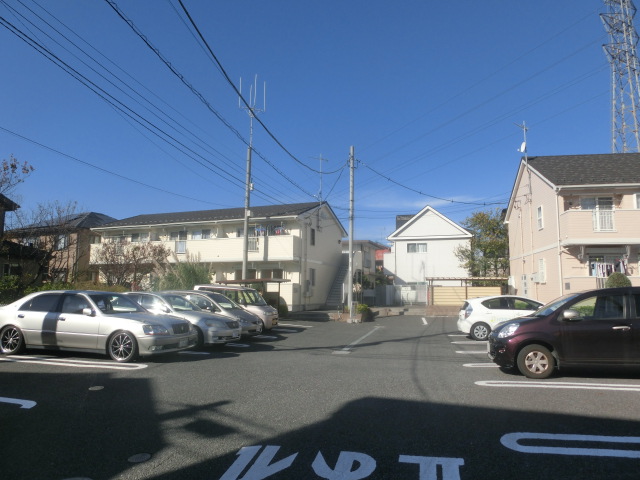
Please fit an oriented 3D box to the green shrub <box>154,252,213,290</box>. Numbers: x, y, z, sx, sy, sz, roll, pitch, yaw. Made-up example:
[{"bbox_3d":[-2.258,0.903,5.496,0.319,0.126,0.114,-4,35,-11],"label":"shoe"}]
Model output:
[{"bbox_3d":[-6.461,2.298,20.991,2.600,3.100,2.500,2,-6,-17],"label":"green shrub"}]

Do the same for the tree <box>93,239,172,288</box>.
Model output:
[{"bbox_3d":[-9.345,2.045,22.029,3.700,3.800,3.500,3,-7,-23],"label":"tree"}]

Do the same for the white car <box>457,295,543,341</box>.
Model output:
[{"bbox_3d":[6.610,2.551,14.648,3.995,1.445,1.695,-1,-6,10],"label":"white car"}]

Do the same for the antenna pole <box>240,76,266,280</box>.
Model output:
[{"bbox_3d":[-4.374,-3.022,27.469,1.450,15.061,1.200,0,-6,0],"label":"antenna pole"}]

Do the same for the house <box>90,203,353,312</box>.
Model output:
[{"bbox_3d":[-7.911,1.424,35.638,18.200,7.750,9.400,-2,-7,23],"label":"house"}]

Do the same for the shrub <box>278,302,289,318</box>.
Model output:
[{"bbox_3d":[-2.016,3.637,23.681,0.900,1.100,0.900,1,-6,-5],"label":"shrub"}]

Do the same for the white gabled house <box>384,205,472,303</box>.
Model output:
[{"bbox_3d":[9.337,1.904,38.434,7.200,7.885,8.500,-2,-6,17],"label":"white gabled house"}]

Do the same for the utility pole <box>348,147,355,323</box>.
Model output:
[{"bbox_3d":[1.581,-0.395,22.401,0.300,8.898,0.300,1,-6,0],"label":"utility pole"}]

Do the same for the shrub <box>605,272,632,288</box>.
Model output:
[{"bbox_3d":[11.770,2.522,17.428,1.200,2.150,1.200,-4,-7,34],"label":"shrub"}]

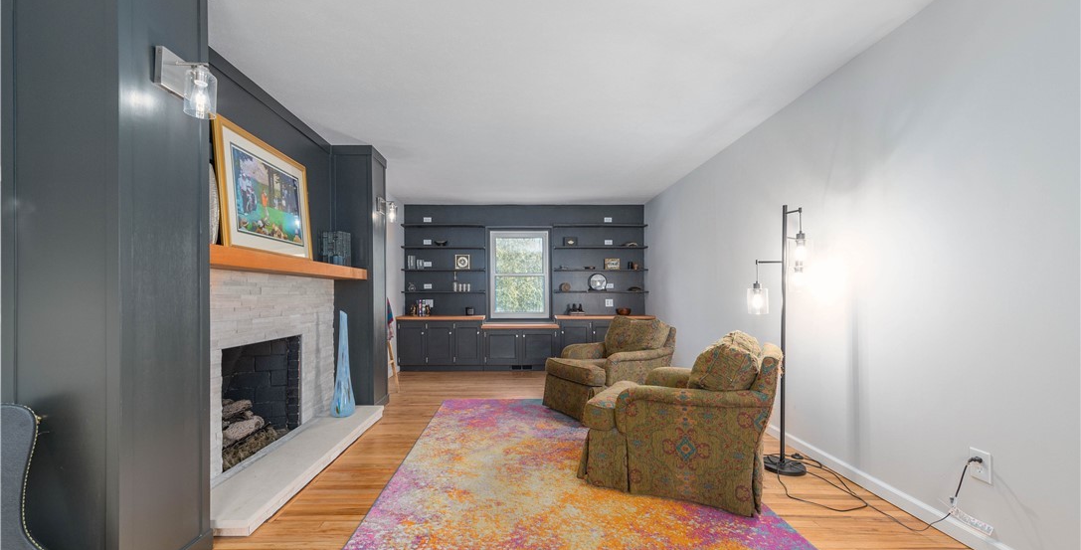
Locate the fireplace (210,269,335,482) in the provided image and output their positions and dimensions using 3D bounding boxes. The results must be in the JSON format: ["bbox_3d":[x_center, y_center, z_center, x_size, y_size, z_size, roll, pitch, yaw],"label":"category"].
[{"bbox_3d":[-1.944,0.570,2.800,0.300,1.135,1.980,0,-2,-3],"label":"fireplace"}]

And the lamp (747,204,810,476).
[{"bbox_3d":[1.492,0.383,2.640,0.400,1.646,0.380,0,-2,0],"label":"lamp"}]

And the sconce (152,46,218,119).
[{"bbox_3d":[-1.304,-0.703,1.585,0.175,0.240,0.135,0,-2,-3],"label":"sconce"}]

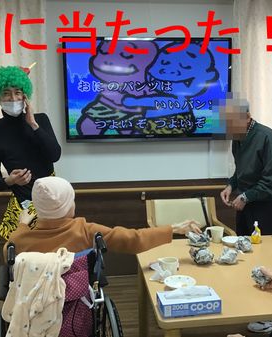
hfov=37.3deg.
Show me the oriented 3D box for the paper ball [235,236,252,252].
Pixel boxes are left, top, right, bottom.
[{"bbox_3d":[0.625,0.438,2.321,0.095,0.088,0.090,-1,7,0],"label":"paper ball"}]

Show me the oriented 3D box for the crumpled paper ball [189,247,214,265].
[{"bbox_3d":[0.347,0.462,2.133,0.122,0.095,0.110,-1,7,0],"label":"crumpled paper ball"}]

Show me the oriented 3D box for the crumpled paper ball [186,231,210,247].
[{"bbox_3d":[0.372,0.426,2.426,0.125,0.090,0.110,-1,7,0],"label":"crumpled paper ball"}]

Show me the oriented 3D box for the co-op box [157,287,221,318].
[{"bbox_3d":[0.215,0.545,1.641,0.235,0.060,0.116,-2,7,-9],"label":"co-op box"}]

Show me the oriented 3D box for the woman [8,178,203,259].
[{"bbox_3d":[-0.174,0.546,2.375,1.060,1.110,0.800,-3,8,-17],"label":"woman"}]

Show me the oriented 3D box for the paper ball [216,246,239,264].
[{"bbox_3d":[0.483,0.465,2.139,0.108,0.085,0.095,-1,7,0],"label":"paper ball"}]

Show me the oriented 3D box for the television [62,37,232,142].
[{"bbox_3d":[0.118,-0.654,3.410,1.410,0.862,0.075,-1,7,-6],"label":"television"}]

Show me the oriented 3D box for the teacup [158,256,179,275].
[{"bbox_3d":[0.167,0.489,2.010,0.098,0.078,0.080,-1,7,0],"label":"teacup"}]

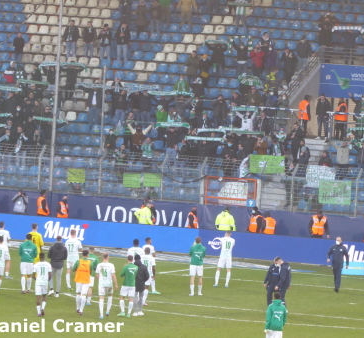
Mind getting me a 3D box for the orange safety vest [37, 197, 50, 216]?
[{"bbox_3d":[-5.130,1.371,154.722,0.340,0.700,0.500,2,3,-22],"label":"orange safety vest"}]

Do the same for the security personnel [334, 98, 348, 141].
[{"bbox_3d":[6.050,-1.939,160.366,0.450,1.720,0.480,2,3,-21],"label":"security personnel"}]

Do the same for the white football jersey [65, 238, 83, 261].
[{"bbox_3d":[-3.435,2.558,132.100,0.520,0.720,0.300,4,3,17],"label":"white football jersey"}]

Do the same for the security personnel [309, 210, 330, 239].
[{"bbox_3d":[4.965,2.386,151.787,0.680,1.800,0.380,3,3,6],"label":"security personnel"}]

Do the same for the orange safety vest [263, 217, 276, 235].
[{"bbox_3d":[3.154,2.052,150.628,0.480,0.700,0.330,2,3,-28],"label":"orange safety vest"}]

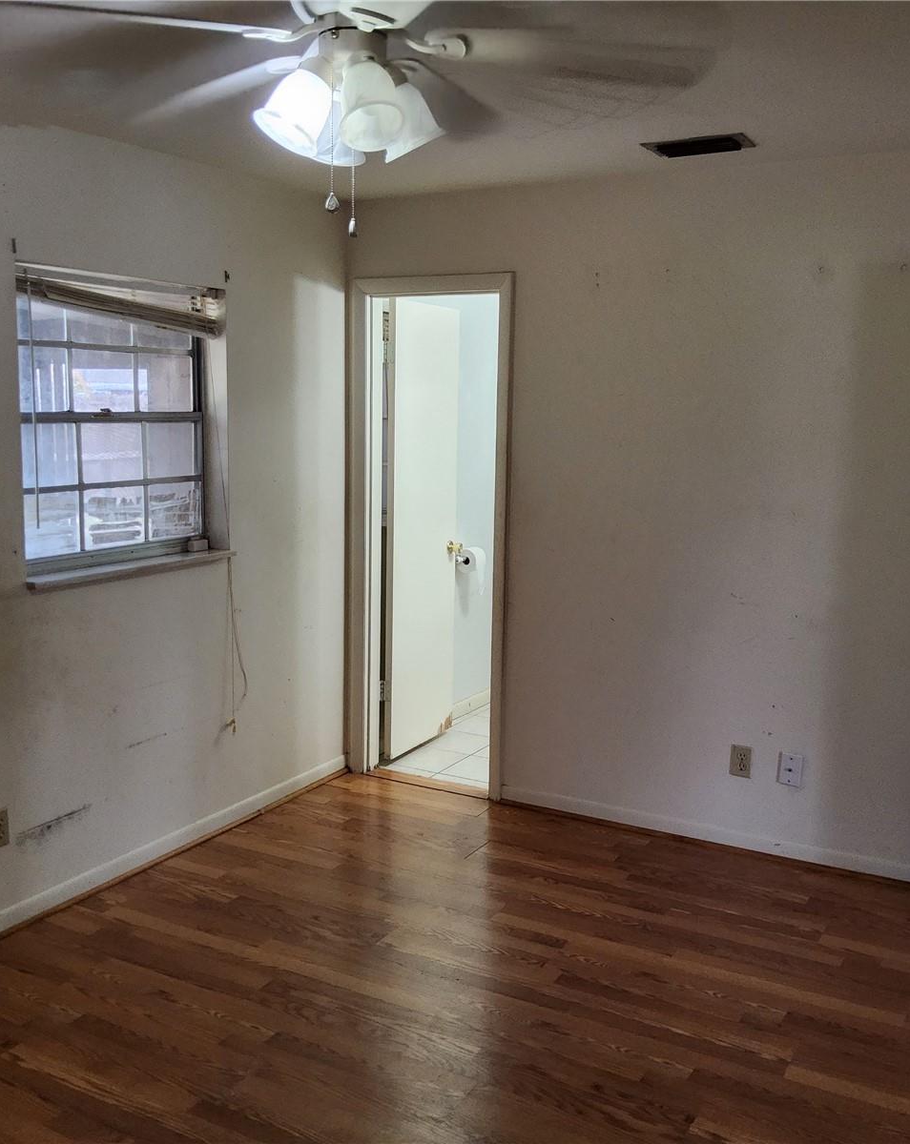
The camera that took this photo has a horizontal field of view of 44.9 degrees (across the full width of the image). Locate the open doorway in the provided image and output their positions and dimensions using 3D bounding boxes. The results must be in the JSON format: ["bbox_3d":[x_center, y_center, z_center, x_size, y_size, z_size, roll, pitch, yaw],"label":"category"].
[{"bbox_3d":[-0.095,-0.129,4.558,0.745,2.110,0.130,6,10,29],"label":"open doorway"}]

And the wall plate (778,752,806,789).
[{"bbox_3d":[1.181,0.699,3.877,0.076,0.116,0.014,6,10,29],"label":"wall plate"}]

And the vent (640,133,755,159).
[{"bbox_3d":[0.770,-1.343,3.478,0.310,0.022,0.200,6,10,29],"label":"vent"}]

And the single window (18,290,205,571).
[{"bbox_3d":[-1.119,-0.486,3.664,0.100,0.920,0.870,6,10,29],"label":"single window"}]

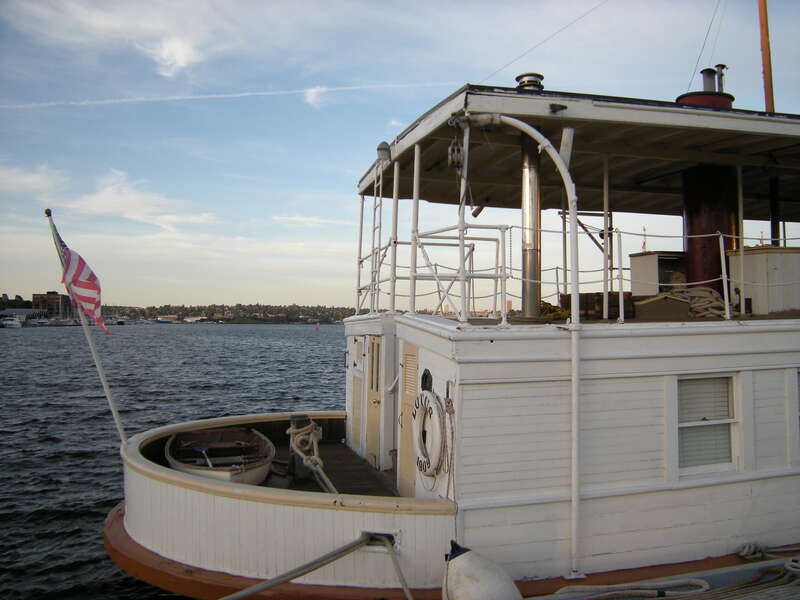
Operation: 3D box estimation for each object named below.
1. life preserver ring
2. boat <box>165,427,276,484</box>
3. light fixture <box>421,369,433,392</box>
[{"bbox_3d":[0.252,1.209,5.850,0.110,0.770,0.770,1,-2,-15],"label":"life preserver ring"},{"bbox_3d":[-2.000,1.890,7.220,1.200,0.540,2.700,1,-2,-20],"label":"boat"},{"bbox_3d":[0.249,0.749,5.960,0.100,0.230,0.120,1,-2,-15],"label":"light fixture"}]

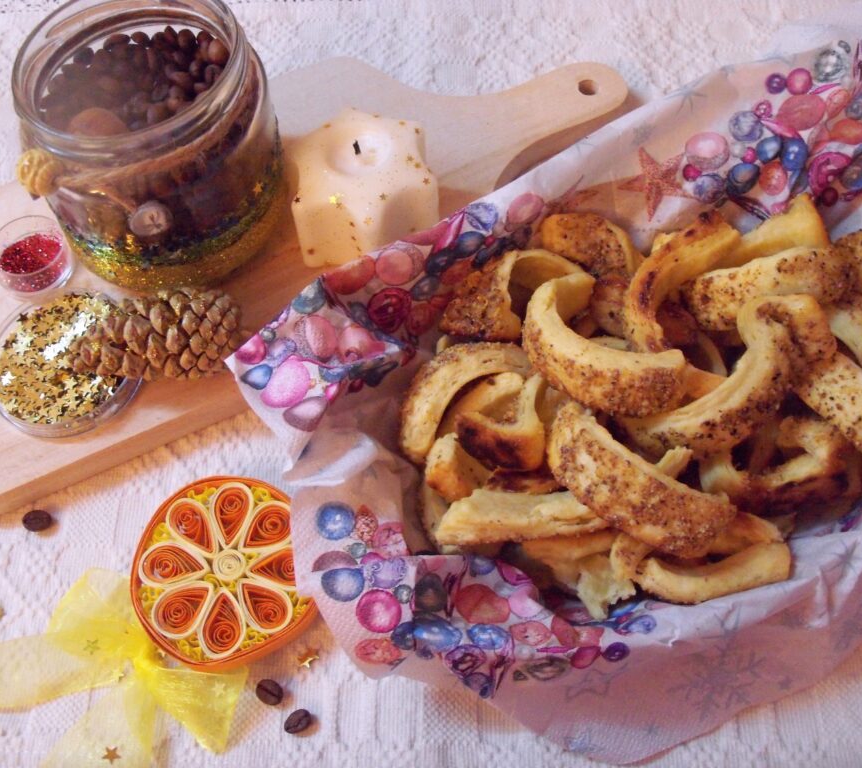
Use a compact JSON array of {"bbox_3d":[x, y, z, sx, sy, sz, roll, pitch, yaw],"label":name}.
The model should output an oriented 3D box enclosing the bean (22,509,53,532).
[{"bbox_3d":[-0.148,0.052,0.391,0.011,0.005,0.008,6,61,7],"label":"bean"}]

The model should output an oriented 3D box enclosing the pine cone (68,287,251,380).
[{"bbox_3d":[-0.101,-0.016,0.388,0.067,0.032,0.032,-6,60,-7],"label":"pine cone"}]

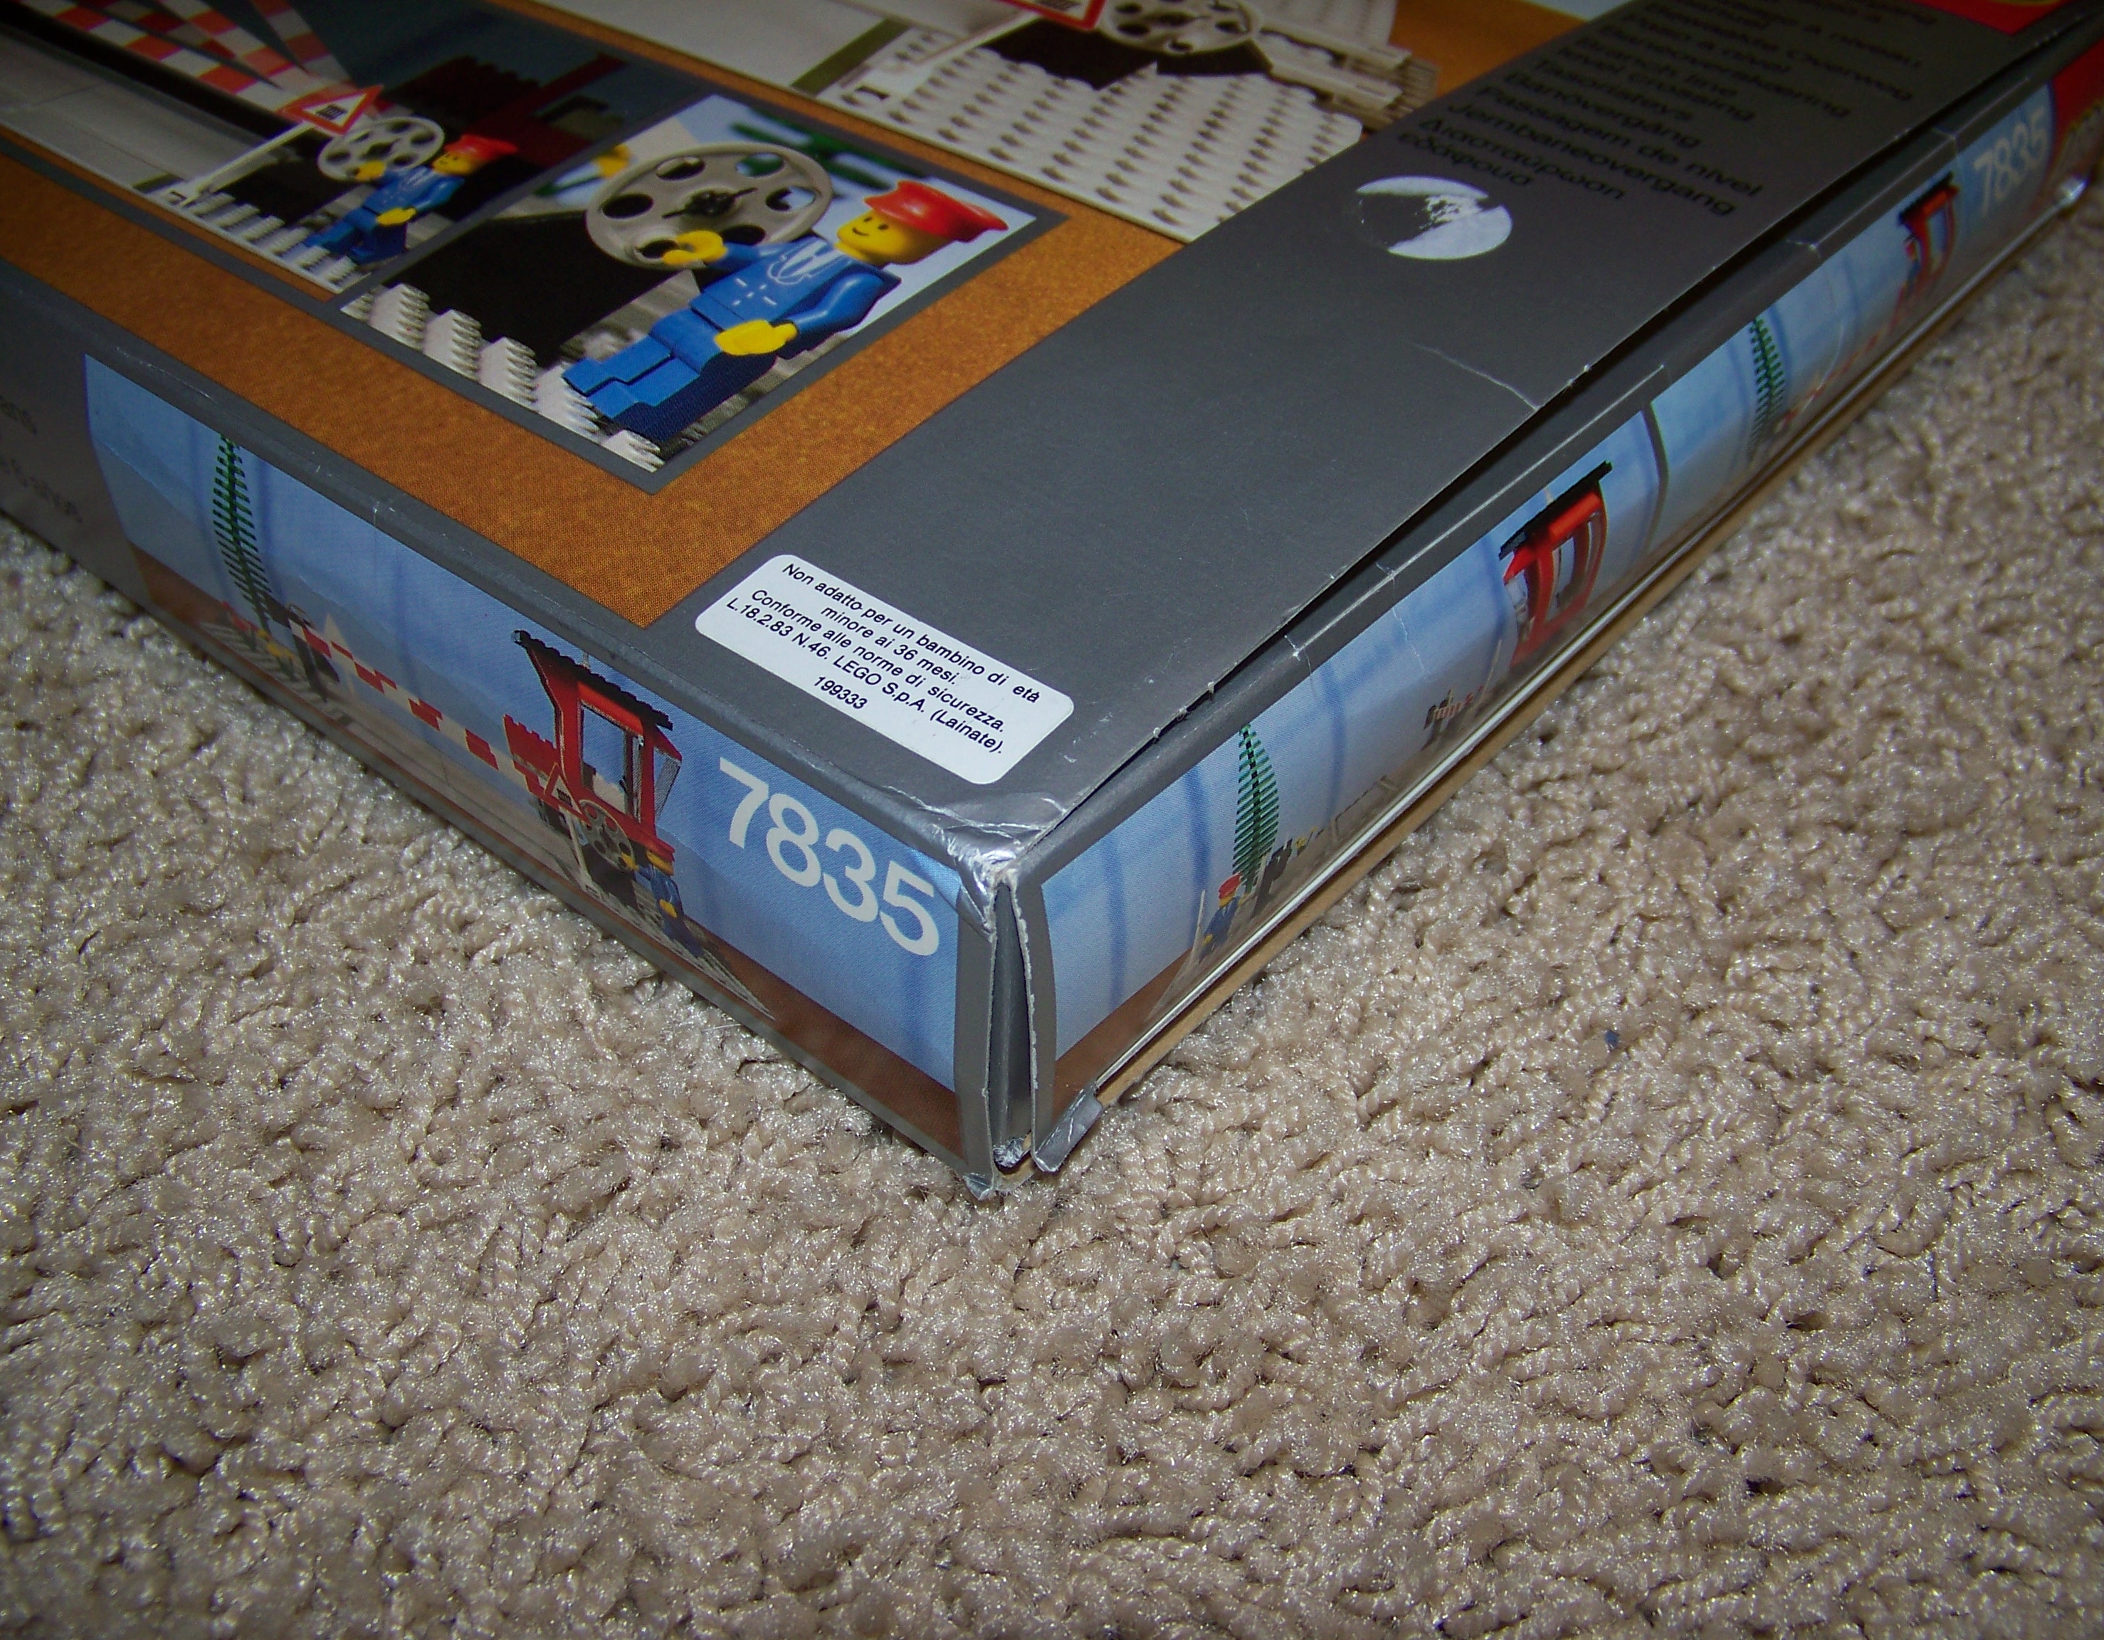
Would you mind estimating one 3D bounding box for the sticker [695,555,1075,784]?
[{"bbox_3d":[-0.020,-0.018,0.263,0.045,0.001,0.018,29,51,25],"label":"sticker"}]

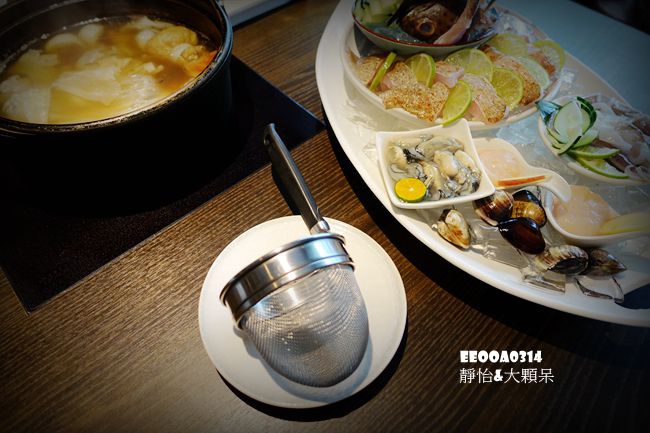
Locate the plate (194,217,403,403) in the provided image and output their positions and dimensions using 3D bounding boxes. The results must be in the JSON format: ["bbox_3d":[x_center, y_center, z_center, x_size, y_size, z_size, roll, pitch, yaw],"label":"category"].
[{"bbox_3d":[-0.017,0.071,0.353,0.164,0.018,0.164,1,54,-1],"label":"plate"}]

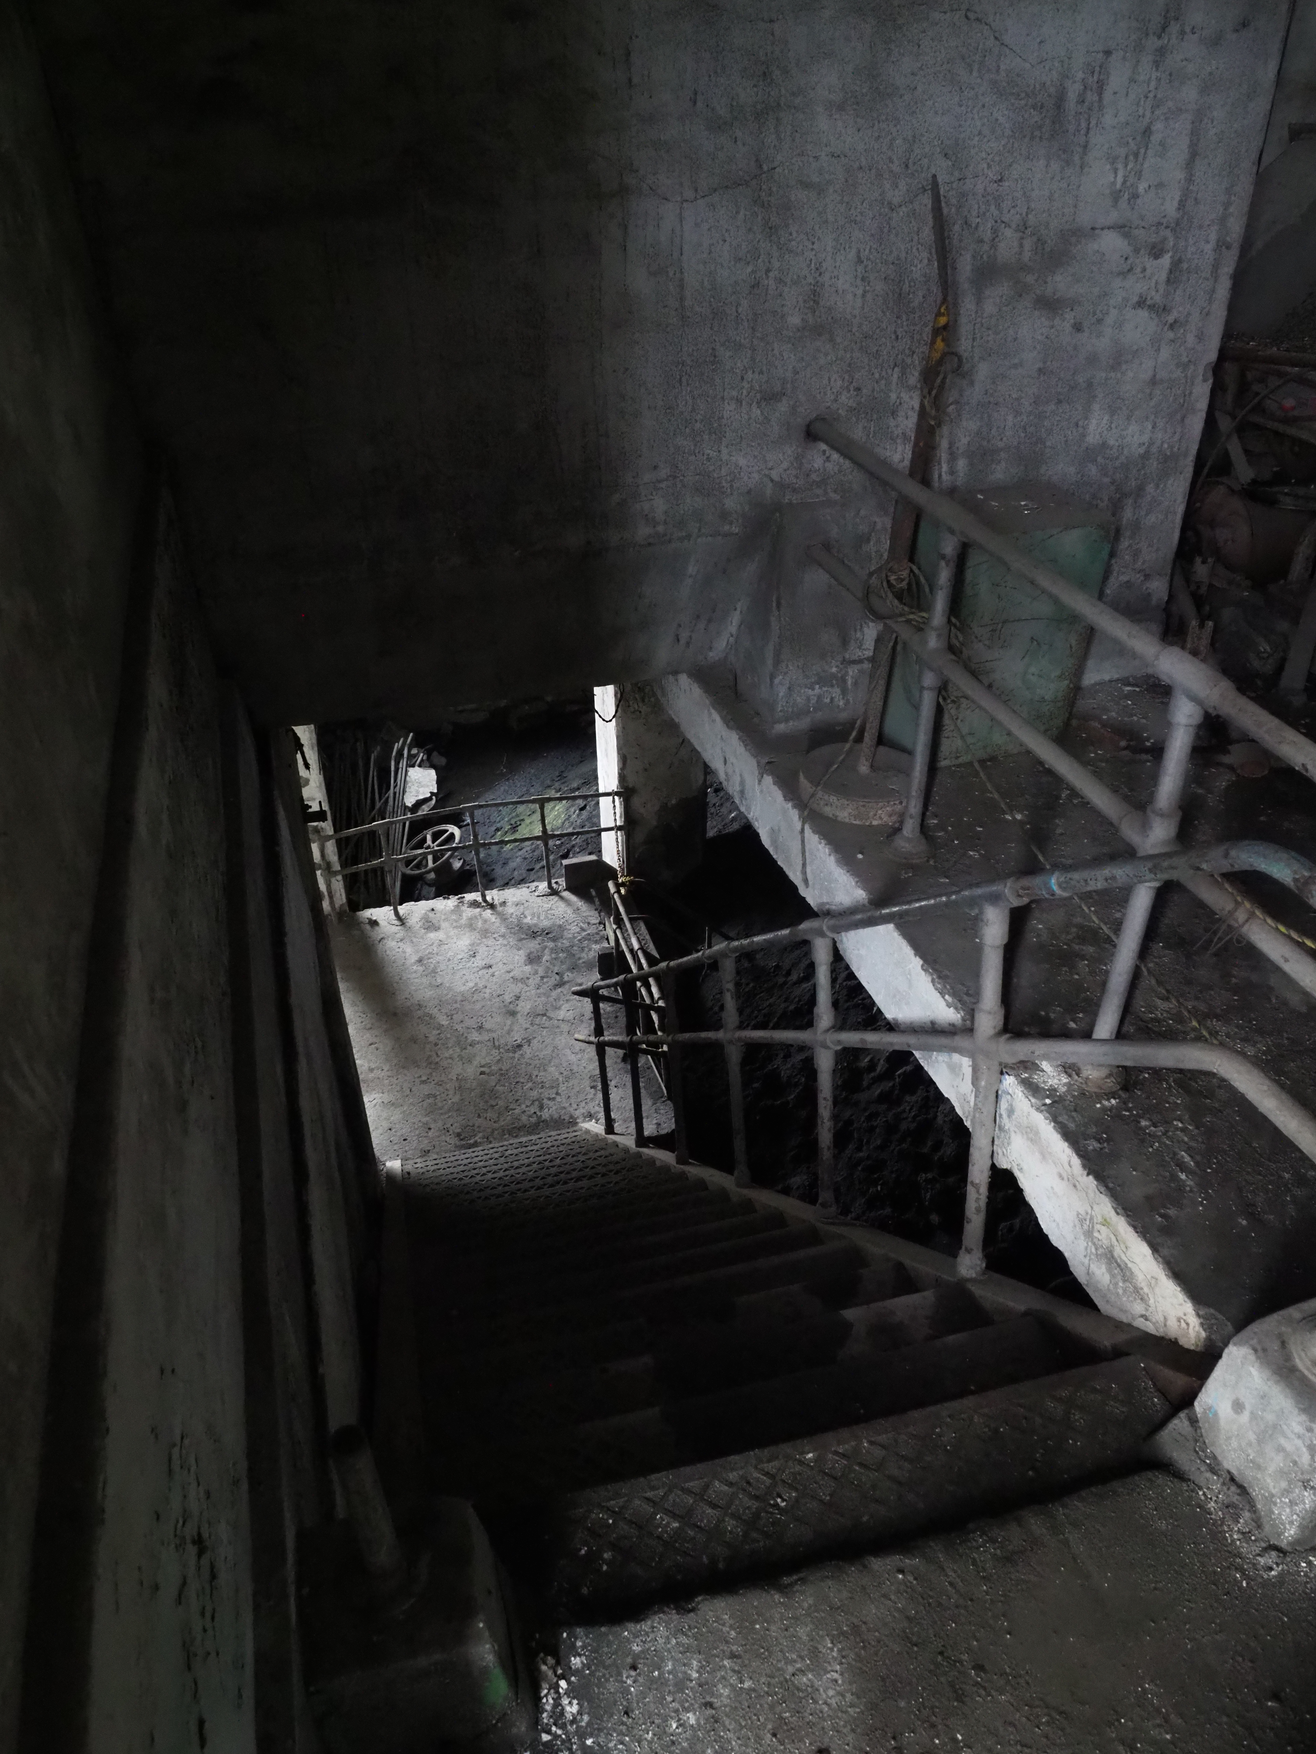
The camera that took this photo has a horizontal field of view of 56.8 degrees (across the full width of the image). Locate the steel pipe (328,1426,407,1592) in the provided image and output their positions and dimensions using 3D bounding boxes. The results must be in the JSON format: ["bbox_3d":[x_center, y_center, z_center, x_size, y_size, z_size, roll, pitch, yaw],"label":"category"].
[{"bbox_3d":[-0.334,0.740,1.411,0.044,0.274,0.044,-11,31,-13],"label":"steel pipe"}]

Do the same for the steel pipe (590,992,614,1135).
[{"bbox_3d":[-0.299,1.021,6.641,0.050,0.959,0.050,-11,27,-13],"label":"steel pipe"}]

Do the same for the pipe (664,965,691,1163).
[{"bbox_3d":[0.078,0.784,4.931,0.050,0.969,0.050,-11,28,-13],"label":"pipe"}]

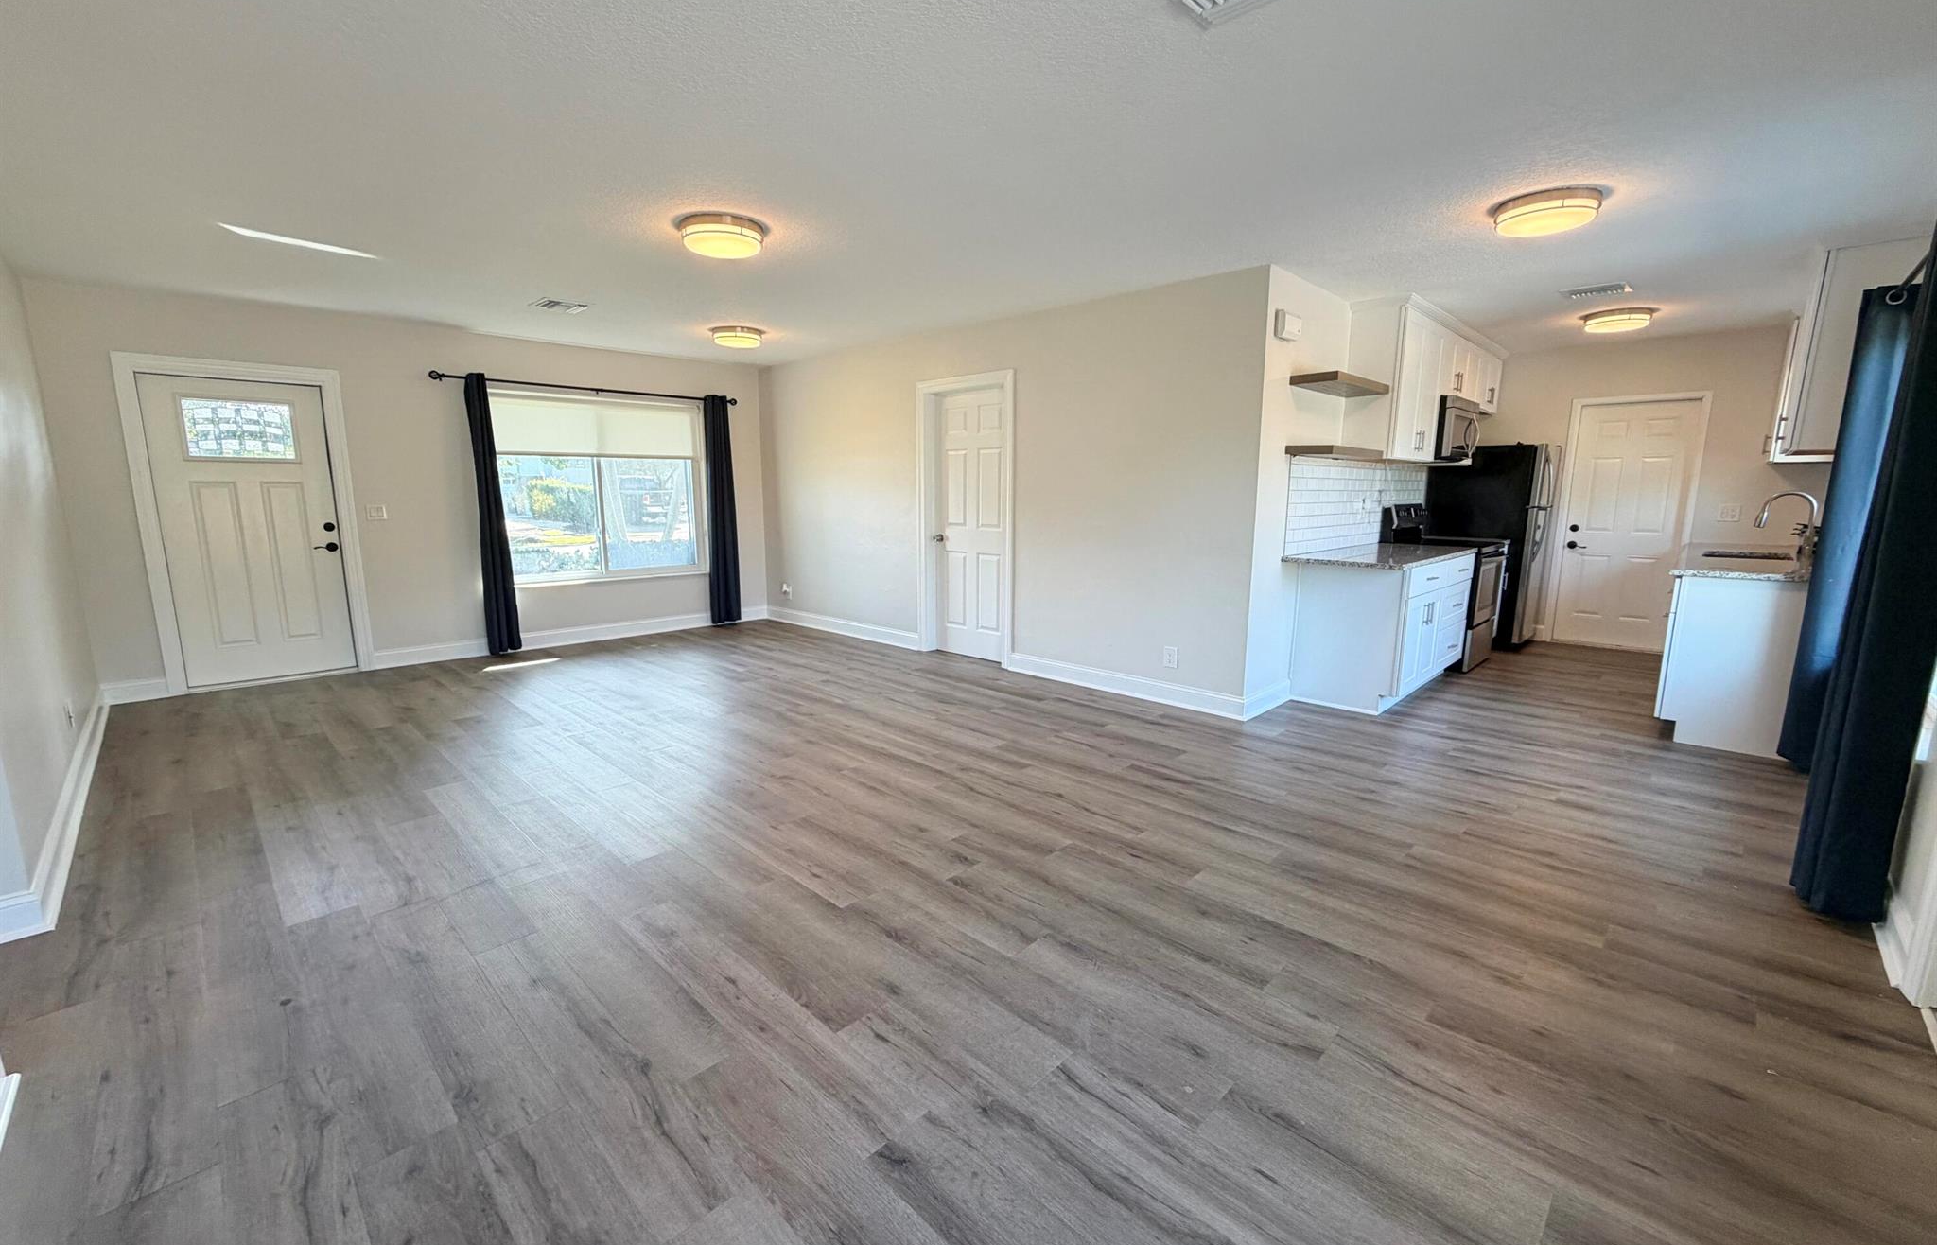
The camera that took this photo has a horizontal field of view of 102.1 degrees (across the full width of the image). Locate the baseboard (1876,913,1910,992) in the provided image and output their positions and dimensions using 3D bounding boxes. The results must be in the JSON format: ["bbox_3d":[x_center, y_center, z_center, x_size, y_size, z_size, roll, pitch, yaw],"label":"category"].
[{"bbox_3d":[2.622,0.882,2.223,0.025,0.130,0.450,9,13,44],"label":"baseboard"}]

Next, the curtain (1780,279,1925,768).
[{"bbox_3d":[3.967,-0.383,3.535,0.172,2.152,0.330,9,13,44],"label":"curtain"}]

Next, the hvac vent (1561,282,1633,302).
[{"bbox_3d":[3.740,-1.955,4.665,0.305,0.030,0.305,9,13,44],"label":"hvac vent"}]

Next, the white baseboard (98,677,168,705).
[{"bbox_3d":[-5.247,0.428,4.943,0.016,0.131,0.275,9,13,44],"label":"white baseboard"}]

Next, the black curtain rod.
[{"bbox_3d":[-3.116,-1.971,6.668,0.100,0.060,2.500,9,13,44],"label":"black curtain rod"}]

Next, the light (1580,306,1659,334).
[{"bbox_3d":[4.449,-2.055,5.364,0.416,0.090,0.416,9,13,44],"label":"light"}]

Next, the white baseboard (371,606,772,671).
[{"bbox_3d":[-3.236,0.095,6.958,0.016,0.131,3.325,9,13,44],"label":"white baseboard"}]

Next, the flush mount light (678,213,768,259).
[{"bbox_3d":[-1.113,-1.750,3.567,0.375,0.088,0.375,0,9,0],"label":"flush mount light"}]

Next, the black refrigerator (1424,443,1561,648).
[{"bbox_3d":[4.506,-0.639,6.762,0.772,1.684,0.720,9,13,44],"label":"black refrigerator"}]

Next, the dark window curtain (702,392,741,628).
[{"bbox_3d":[-2.374,-1.054,7.532,0.120,2.158,0.245,9,13,44],"label":"dark window curtain"}]

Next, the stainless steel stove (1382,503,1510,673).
[{"bbox_3d":[3.549,-0.268,5.917,0.680,1.185,0.760,9,13,44],"label":"stainless steel stove"}]

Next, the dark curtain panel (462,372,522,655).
[{"bbox_3d":[-3.741,-0.824,6.162,0.120,2.165,0.215,9,13,44],"label":"dark curtain panel"}]

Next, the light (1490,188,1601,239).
[{"bbox_3d":[2.394,-1.693,3.257,0.375,0.085,0.375,9,13,44],"label":"light"}]

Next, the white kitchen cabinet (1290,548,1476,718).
[{"bbox_3d":[2.803,0.006,5.250,0.626,0.904,1.518,9,13,44],"label":"white kitchen cabinet"}]

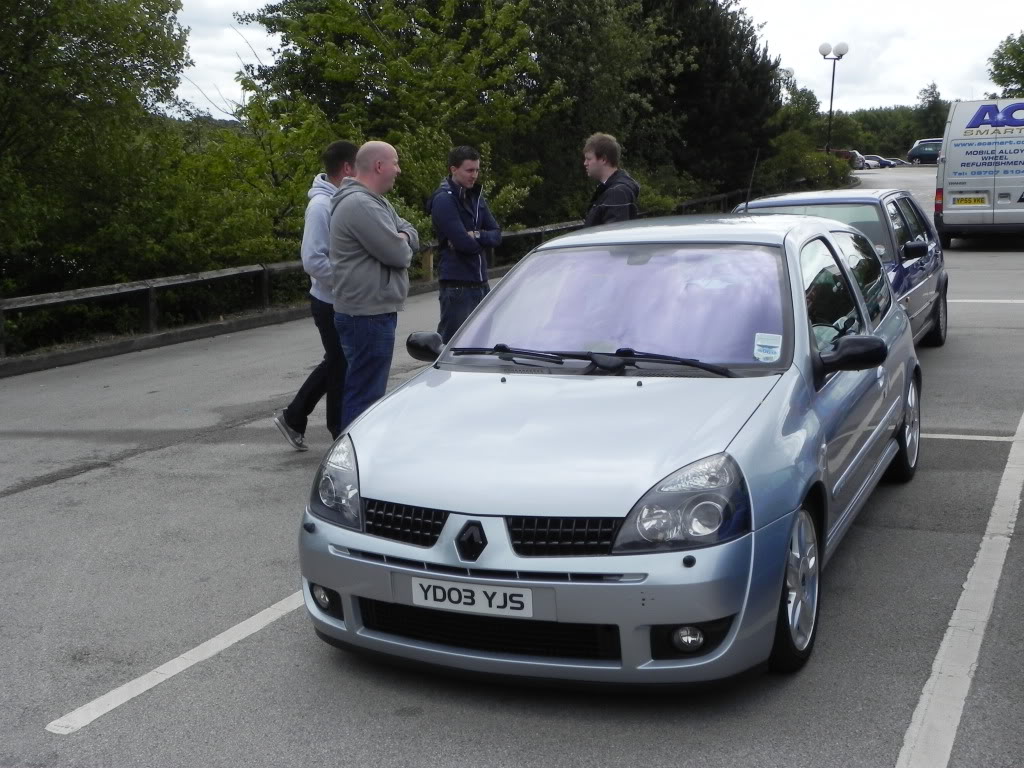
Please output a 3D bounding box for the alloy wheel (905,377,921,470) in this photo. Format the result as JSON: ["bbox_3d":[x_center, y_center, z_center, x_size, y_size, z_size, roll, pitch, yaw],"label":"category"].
[{"bbox_3d":[1.879,0.192,5.992,0.190,0.440,0.440,1,10,25],"label":"alloy wheel"}]

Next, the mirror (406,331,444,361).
[{"bbox_3d":[-0.323,-0.151,4.892,0.210,0.140,0.135,1,10,25],"label":"mirror"}]

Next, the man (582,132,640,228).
[{"bbox_3d":[0.613,-0.631,7.396,0.380,1.770,0.530,-4,10,-12],"label":"man"}]

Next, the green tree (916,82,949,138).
[{"bbox_3d":[36.492,-23.073,105.000,3.400,6.200,3.400,-2,10,0],"label":"green tree"}]

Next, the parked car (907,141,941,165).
[{"bbox_3d":[26.389,-14.125,74.000,4.300,1.520,1.750,-4,11,-17],"label":"parked car"}]

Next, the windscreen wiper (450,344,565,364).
[{"bbox_3d":[-0.025,-0.110,4.489,0.500,0.050,0.060,8,14,31],"label":"windscreen wiper"}]

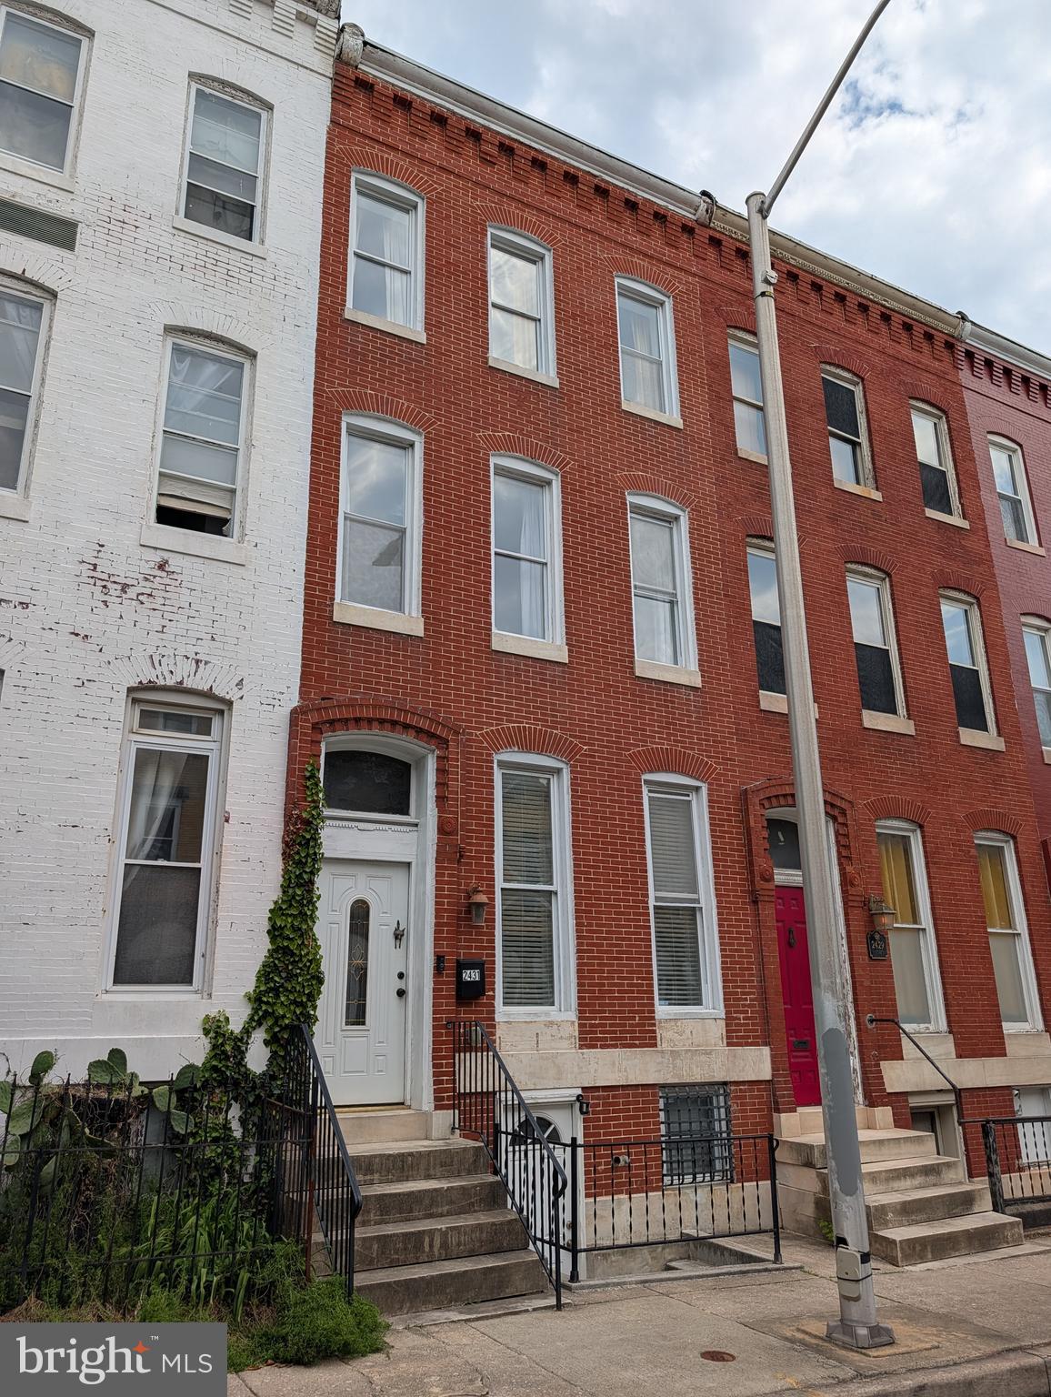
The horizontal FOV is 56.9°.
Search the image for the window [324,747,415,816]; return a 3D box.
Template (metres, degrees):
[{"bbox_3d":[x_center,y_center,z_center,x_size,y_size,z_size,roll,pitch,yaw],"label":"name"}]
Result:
[{"bbox_3d":[-1.467,0.757,8.826,0.893,0.562,0.060,9,-21,-27],"label":"window"}]

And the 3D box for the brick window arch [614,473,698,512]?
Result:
[{"bbox_3d":[1.495,-2.402,11.234,1.177,0.322,0.120,9,-21,-27],"label":"brick window arch"}]

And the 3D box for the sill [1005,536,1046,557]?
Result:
[{"bbox_3d":[7.223,-2.164,14.124,0.874,0.138,0.160,9,-21,-27],"label":"sill"}]

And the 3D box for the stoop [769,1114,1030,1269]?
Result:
[{"bbox_3d":[3.438,4.473,9.095,1.582,1.065,1.443,9,-21,-27],"label":"stoop"}]

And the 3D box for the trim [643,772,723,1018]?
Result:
[{"bbox_3d":[1.504,1.900,9.517,0.812,2.360,0.150,9,-21,-27],"label":"trim"}]

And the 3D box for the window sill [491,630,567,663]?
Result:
[{"bbox_3d":[0.023,-0.476,9.615,0.852,0.173,0.190,9,-20,-27],"label":"window sill"}]

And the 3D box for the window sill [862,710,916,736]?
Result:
[{"bbox_3d":[4.409,0.338,11.936,0.870,0.202,0.170,9,-21,-27],"label":"window sill"}]

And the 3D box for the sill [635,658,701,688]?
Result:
[{"bbox_3d":[1.453,-0.239,10.196,0.836,0.192,0.160,9,-21,-27],"label":"sill"}]

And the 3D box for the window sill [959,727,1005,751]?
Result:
[{"bbox_3d":[5.908,0.574,12.697,0.855,0.202,0.170,9,-21,-27],"label":"window sill"}]

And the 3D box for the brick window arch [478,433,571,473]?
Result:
[{"bbox_3d":[-0.017,-2.572,10.154,1.132,0.308,0.110,9,-21,-27],"label":"brick window arch"}]

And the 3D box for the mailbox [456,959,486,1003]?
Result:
[{"bbox_3d":[-0.456,2.338,8.119,0.216,0.308,0.100,9,-21,-27],"label":"mailbox"}]

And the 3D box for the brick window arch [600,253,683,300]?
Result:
[{"bbox_3d":[1.440,-5.316,12.201,1.185,0.318,0.120,9,-21,-27],"label":"brick window arch"}]

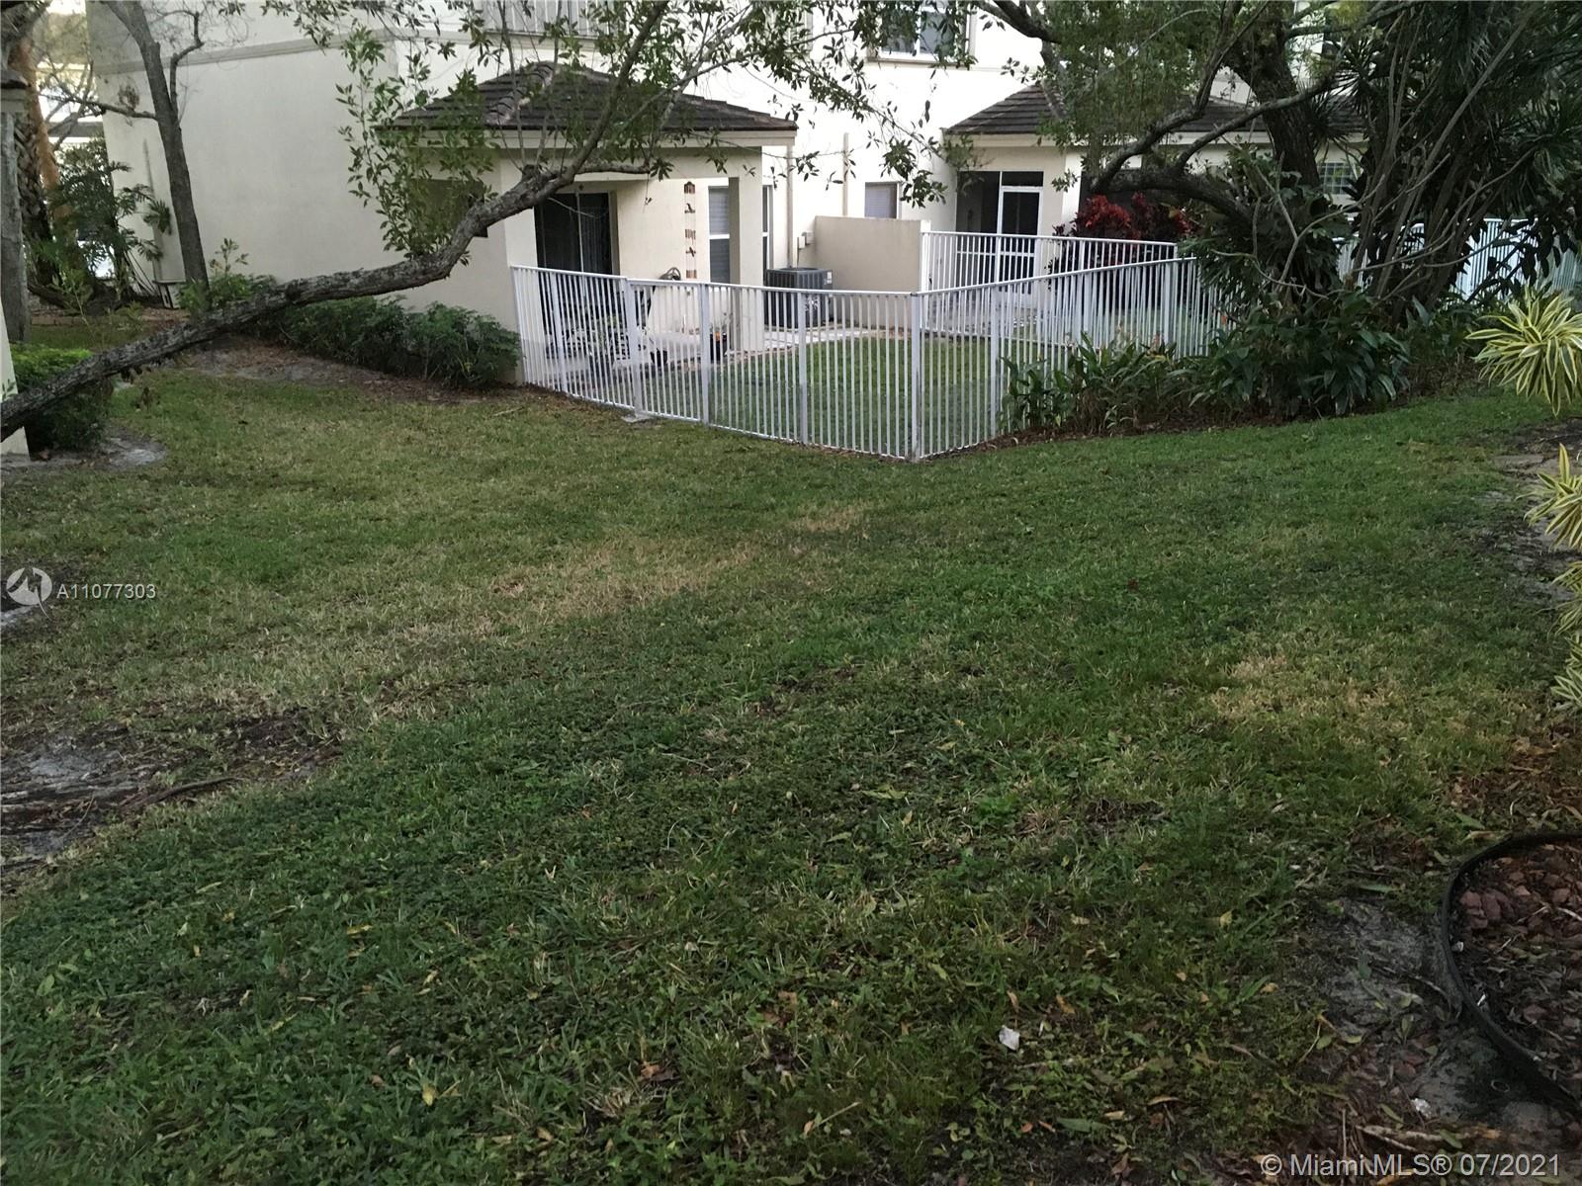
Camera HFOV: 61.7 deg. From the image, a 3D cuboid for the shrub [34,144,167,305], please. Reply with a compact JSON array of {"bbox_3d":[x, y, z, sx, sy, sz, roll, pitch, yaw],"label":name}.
[{"bbox_3d":[-12.672,-6.824,24.476,2.150,2.800,2.000,-10,21,-25],"label":"shrub"}]

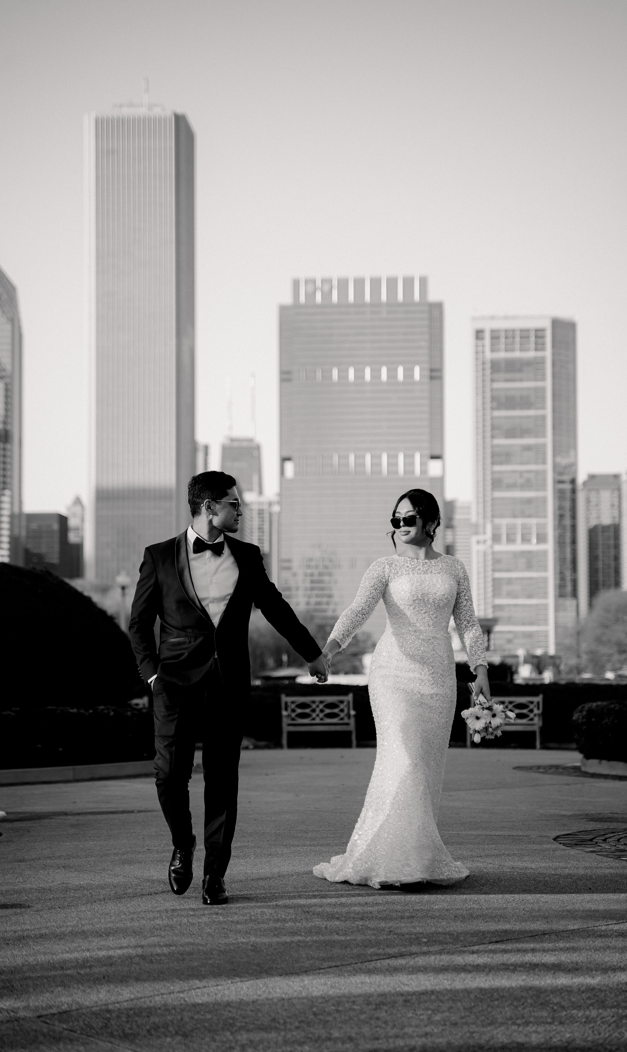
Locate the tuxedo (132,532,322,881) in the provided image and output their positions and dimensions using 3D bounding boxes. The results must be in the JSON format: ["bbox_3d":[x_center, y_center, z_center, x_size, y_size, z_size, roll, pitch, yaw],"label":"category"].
[{"bbox_3d":[-0.363,0.728,9.050,0.730,1.410,0.450,1,-5,-10],"label":"tuxedo"}]

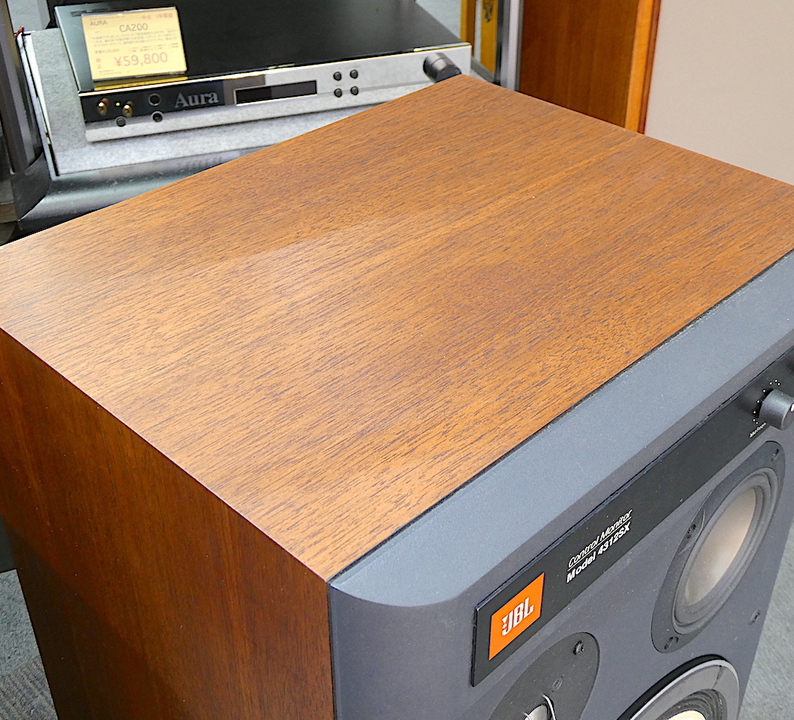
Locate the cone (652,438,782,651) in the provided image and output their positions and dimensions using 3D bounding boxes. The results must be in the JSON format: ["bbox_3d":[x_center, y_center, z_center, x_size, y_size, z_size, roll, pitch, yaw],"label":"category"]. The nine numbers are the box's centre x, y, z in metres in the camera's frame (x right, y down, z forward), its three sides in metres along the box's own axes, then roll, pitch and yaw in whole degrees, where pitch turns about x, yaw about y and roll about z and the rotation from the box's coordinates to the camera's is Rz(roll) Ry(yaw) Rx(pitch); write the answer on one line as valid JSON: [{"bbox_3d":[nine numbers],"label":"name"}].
[{"bbox_3d":[0.155,0.092,0.515,0.120,0.116,0.028,-29,43,-36],"label":"cone"}]

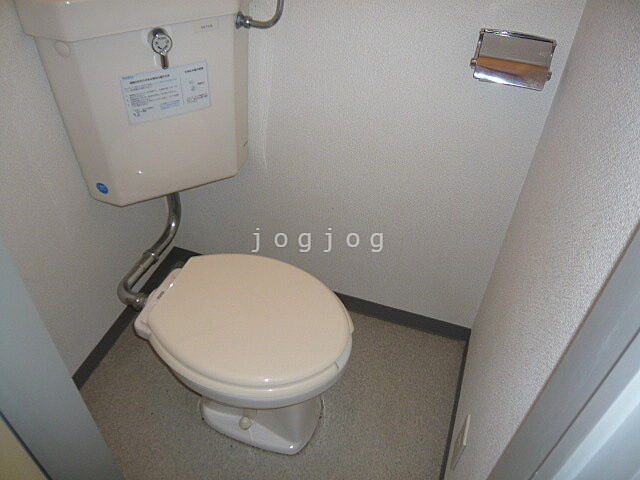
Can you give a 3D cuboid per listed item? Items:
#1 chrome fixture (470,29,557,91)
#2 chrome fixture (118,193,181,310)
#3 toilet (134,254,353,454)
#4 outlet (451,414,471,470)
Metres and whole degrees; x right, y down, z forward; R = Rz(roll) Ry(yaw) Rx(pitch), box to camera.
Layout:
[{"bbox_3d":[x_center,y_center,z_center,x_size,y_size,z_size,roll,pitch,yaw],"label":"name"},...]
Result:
[{"bbox_3d":[0.374,-0.348,1.003,0.148,0.077,0.075,14,44,13],"label":"chrome fixture"},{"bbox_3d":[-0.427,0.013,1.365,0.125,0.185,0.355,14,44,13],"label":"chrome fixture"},{"bbox_3d":[-0.175,0.307,1.294,0.500,0.397,0.377,14,44,13],"label":"toilet"},{"bbox_3d":[0.307,0.441,1.130,0.011,0.128,0.073,14,44,13],"label":"outlet"}]

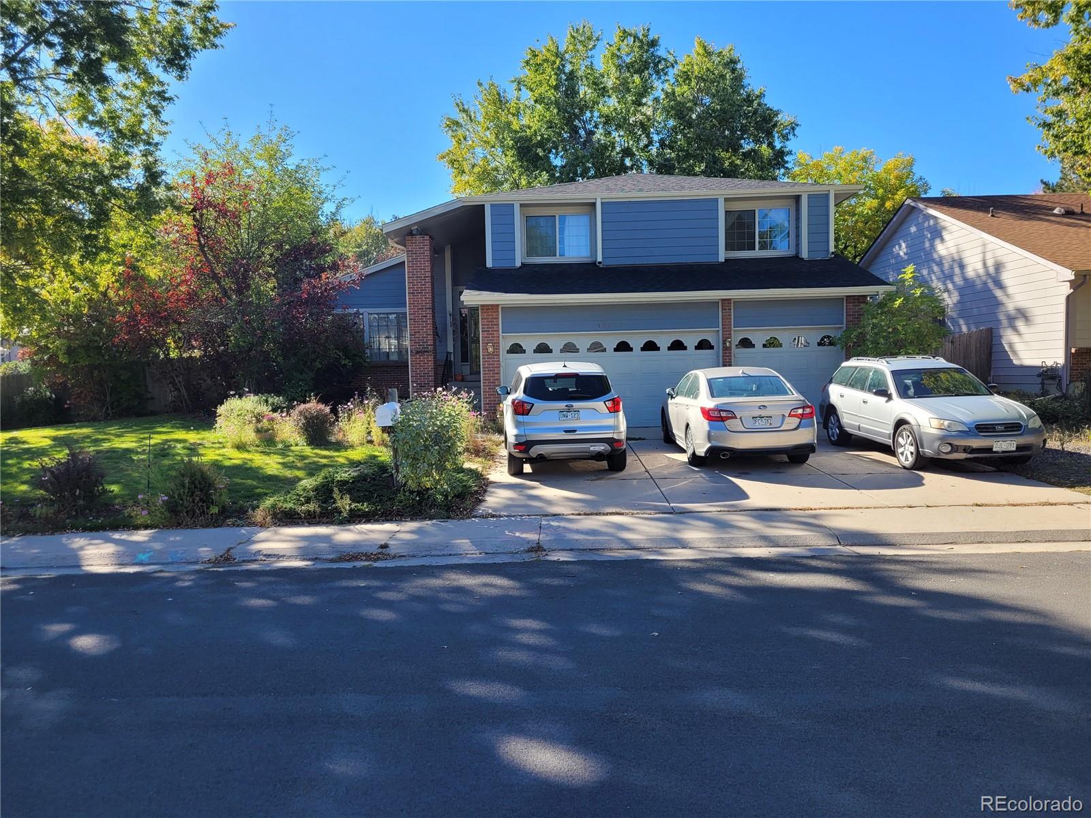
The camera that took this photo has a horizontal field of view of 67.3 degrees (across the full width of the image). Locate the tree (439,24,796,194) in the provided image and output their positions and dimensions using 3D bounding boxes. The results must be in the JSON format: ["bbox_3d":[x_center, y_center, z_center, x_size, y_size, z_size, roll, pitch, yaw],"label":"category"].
[{"bbox_3d":[3.244,-8.746,35.530,14.800,15.710,13.500,-1,4,0],"label":"tree"}]

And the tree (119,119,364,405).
[{"bbox_3d":[-7.952,-3.597,20.863,6.300,7.600,5.900,-1,3,0],"label":"tree"}]

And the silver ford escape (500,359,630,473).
[{"bbox_3d":[0.225,0.030,13.880,1.880,1.690,4.500,-1,4,-3],"label":"silver ford escape"}]

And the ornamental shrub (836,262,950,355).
[{"bbox_3d":[7.284,-1.351,17.183,2.300,3.300,2.200,-1,3,0],"label":"ornamental shrub"}]

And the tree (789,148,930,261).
[{"bbox_3d":[11.564,-5.188,30.302,5.500,8.960,5.300,-1,4,0],"label":"tree"}]

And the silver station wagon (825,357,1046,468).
[{"bbox_3d":[6.190,-0.020,13.700,1.800,1.600,4.800,-1,5,-3],"label":"silver station wagon"}]

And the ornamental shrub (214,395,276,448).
[{"bbox_3d":[-5.923,0.228,16.200,1.170,1.030,1.100,-1,4,0],"label":"ornamental shrub"}]

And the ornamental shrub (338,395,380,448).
[{"bbox_3d":[-3.620,0.225,16.000,0.860,1.030,0.850,-1,4,0],"label":"ornamental shrub"}]

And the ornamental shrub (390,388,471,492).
[{"bbox_3d":[-1.472,0.435,10.600,1.030,1.400,1.000,-1,4,0],"label":"ornamental shrub"}]

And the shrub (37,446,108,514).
[{"bbox_3d":[-5.998,0.892,10.400,0.860,0.840,0.840,-1,4,0],"label":"shrub"}]

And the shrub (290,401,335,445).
[{"bbox_3d":[-4.324,0.277,15.200,0.800,0.820,0.800,-1,3,0],"label":"shrub"}]

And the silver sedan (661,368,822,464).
[{"bbox_3d":[3.190,0.025,14.100,1.850,1.500,4.800,-1,5,1],"label":"silver sedan"}]

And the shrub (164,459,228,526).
[{"bbox_3d":[-4.201,1.009,9.850,0.770,0.790,0.750,-1,3,0],"label":"shrub"}]

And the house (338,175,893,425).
[{"bbox_3d":[1.651,-3.193,23.811,14.400,6.900,12.600,-1,3,4],"label":"house"}]

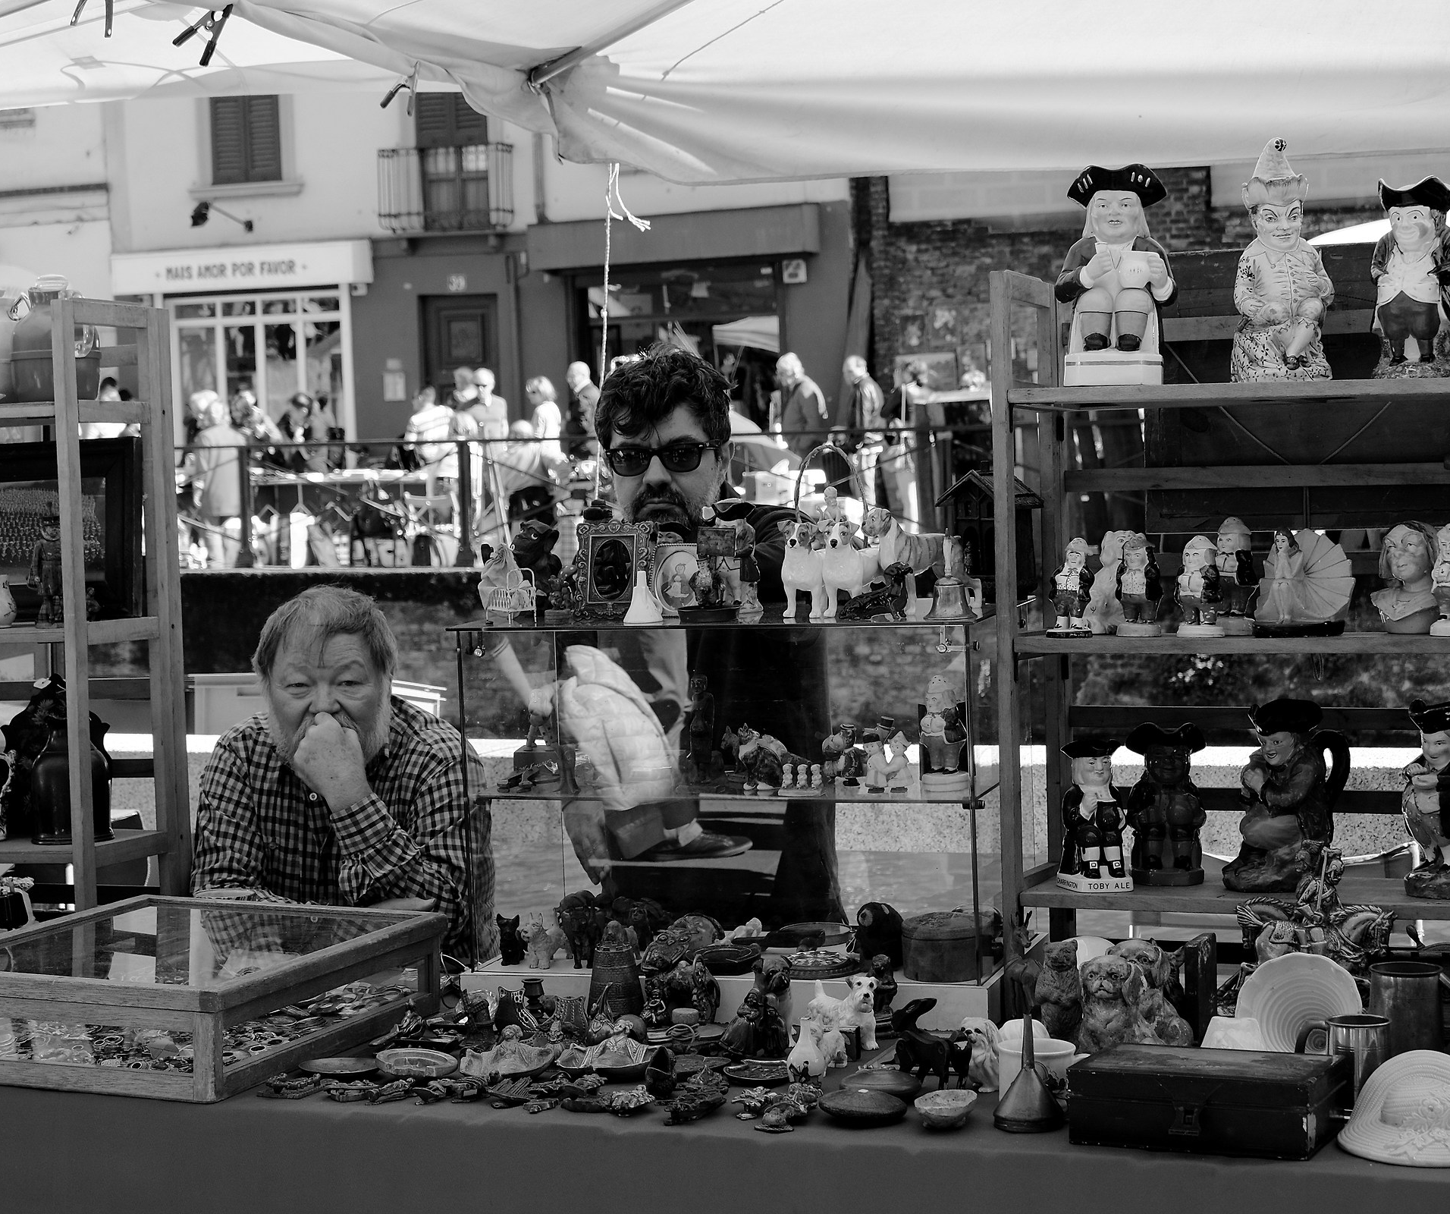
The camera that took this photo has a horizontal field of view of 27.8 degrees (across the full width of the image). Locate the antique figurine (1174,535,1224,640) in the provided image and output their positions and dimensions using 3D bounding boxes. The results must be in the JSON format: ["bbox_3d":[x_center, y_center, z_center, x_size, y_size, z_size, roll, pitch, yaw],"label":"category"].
[{"bbox_3d":[0.582,-0.026,3.596,0.056,0.127,0.055,1,4,35],"label":"antique figurine"}]

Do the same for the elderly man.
[{"bbox_3d":[-0.498,0.605,3.900,0.490,1.270,0.720,-1,3,3],"label":"elderly man"}]

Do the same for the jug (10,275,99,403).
[{"bbox_3d":[-1.002,-0.397,4.371,0.150,0.197,0.132,-1,2,22],"label":"jug"}]

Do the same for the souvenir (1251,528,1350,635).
[{"bbox_3d":[0.715,-0.032,3.621,0.127,0.133,0.060,-1,2,16],"label":"souvenir"}]

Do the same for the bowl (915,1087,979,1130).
[{"bbox_3d":[0.225,0.512,2.990,0.064,0.027,0.066,-2,3,0],"label":"bowl"}]

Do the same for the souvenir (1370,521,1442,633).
[{"bbox_3d":[0.809,-0.035,3.478,0.085,0.132,0.074,1,4,40],"label":"souvenir"}]

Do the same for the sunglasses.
[{"bbox_3d":[-0.081,-0.207,4.087,0.145,0.048,0.145,-4,2,10],"label":"sunglasses"}]

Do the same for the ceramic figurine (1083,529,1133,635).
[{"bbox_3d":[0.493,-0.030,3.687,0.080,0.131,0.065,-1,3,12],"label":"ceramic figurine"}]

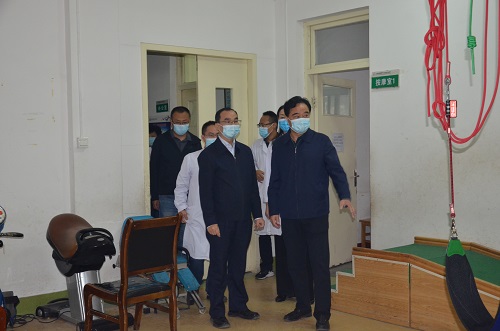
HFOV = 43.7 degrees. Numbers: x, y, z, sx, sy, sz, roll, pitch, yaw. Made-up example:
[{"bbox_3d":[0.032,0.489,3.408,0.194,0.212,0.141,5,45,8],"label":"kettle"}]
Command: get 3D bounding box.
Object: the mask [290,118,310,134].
[{"bbox_3d":[0.389,-0.300,4.800,0.148,0.122,0.085,-2,2,-22],"label":"mask"}]

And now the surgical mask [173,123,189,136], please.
[{"bbox_3d":[-0.629,-0.326,5.750,0.145,0.118,0.085,-1,2,-12],"label":"surgical mask"}]

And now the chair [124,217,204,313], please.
[{"bbox_3d":[-0.790,0.824,5.280,0.500,0.780,0.740,-3,3,-43],"label":"chair"}]

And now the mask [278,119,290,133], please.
[{"bbox_3d":[0.314,-0.343,5.420,0.140,0.118,0.085,-1,2,-6],"label":"mask"}]

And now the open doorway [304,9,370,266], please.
[{"bbox_3d":[0.891,-0.174,6.311,0.160,2.650,0.940,-3,3,-41],"label":"open doorway"}]

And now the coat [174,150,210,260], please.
[{"bbox_3d":[-0.375,0.335,5.500,0.540,1.020,0.360,-2,2,-24],"label":"coat"}]

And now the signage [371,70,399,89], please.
[{"bbox_3d":[1.243,-0.789,5.747,0.020,0.155,0.310,-3,3,-41],"label":"signage"}]

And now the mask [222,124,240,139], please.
[{"bbox_3d":[-0.145,-0.263,4.850,0.145,0.115,0.085,-2,2,-29],"label":"mask"}]

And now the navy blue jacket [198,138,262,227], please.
[{"bbox_3d":[-0.154,0.131,4.940,0.510,0.690,0.300,-2,2,-19],"label":"navy blue jacket"}]

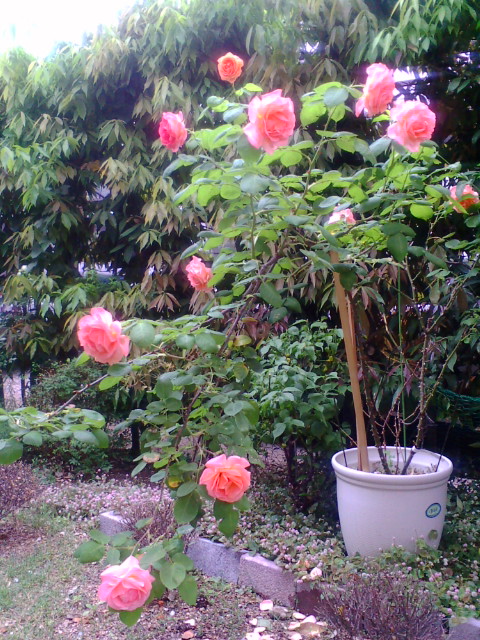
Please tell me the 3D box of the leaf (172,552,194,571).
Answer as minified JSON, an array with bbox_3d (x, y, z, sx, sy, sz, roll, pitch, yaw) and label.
[{"bbox_3d":[-0.134,0.571,1.530,0.053,0.012,0.045,18,49,13],"label":"leaf"}]

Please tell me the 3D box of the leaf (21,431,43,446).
[{"bbox_3d":[-0.481,0.275,1.500,0.046,0.037,0.028,0,2,0],"label":"leaf"}]

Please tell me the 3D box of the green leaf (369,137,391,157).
[{"bbox_3d":[0.350,-0.436,1.620,0.056,0.051,0.035,1,3,11],"label":"green leaf"}]

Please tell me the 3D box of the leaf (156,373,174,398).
[{"bbox_3d":[-0.190,0.165,1.630,0.050,0.064,0.025,0,2,0],"label":"leaf"}]

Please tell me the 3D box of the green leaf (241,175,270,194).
[{"bbox_3d":[0.040,-0.350,1.670,0.074,0.050,0.035,0,2,0],"label":"green leaf"}]

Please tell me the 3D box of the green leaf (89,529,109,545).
[{"bbox_3d":[-0.325,0.503,1.500,0.055,0.011,0.033,25,43,13],"label":"green leaf"}]

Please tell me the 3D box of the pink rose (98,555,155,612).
[{"bbox_3d":[-0.236,0.549,1.350,0.117,0.117,0.095,0,21,-7],"label":"pink rose"}]

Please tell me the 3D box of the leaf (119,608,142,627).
[{"bbox_3d":[-0.234,0.628,1.380,0.050,0.054,0.030,0,3,0],"label":"leaf"}]

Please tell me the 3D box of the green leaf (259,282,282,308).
[{"bbox_3d":[0.074,-0.059,1.570,0.042,0.072,0.013,-42,-18,3],"label":"green leaf"}]

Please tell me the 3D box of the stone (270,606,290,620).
[{"bbox_3d":[0.110,0.794,1.750,0.052,0.034,0.045,0,2,0],"label":"stone"}]

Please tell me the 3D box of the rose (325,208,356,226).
[{"bbox_3d":[0.263,-0.271,1.660,0.077,0.055,0.075,0,6,0],"label":"rose"}]

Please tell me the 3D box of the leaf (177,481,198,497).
[{"bbox_3d":[-0.118,0.378,1.450,0.052,0.010,0.034,-29,36,-11],"label":"leaf"}]

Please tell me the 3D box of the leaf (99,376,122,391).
[{"bbox_3d":[-0.282,0.138,1.410,0.051,0.030,0.035,1,3,11],"label":"leaf"}]

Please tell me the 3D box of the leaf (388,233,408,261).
[{"bbox_3d":[0.387,-0.177,1.580,0.052,0.072,0.014,-2,-8,14],"label":"leaf"}]

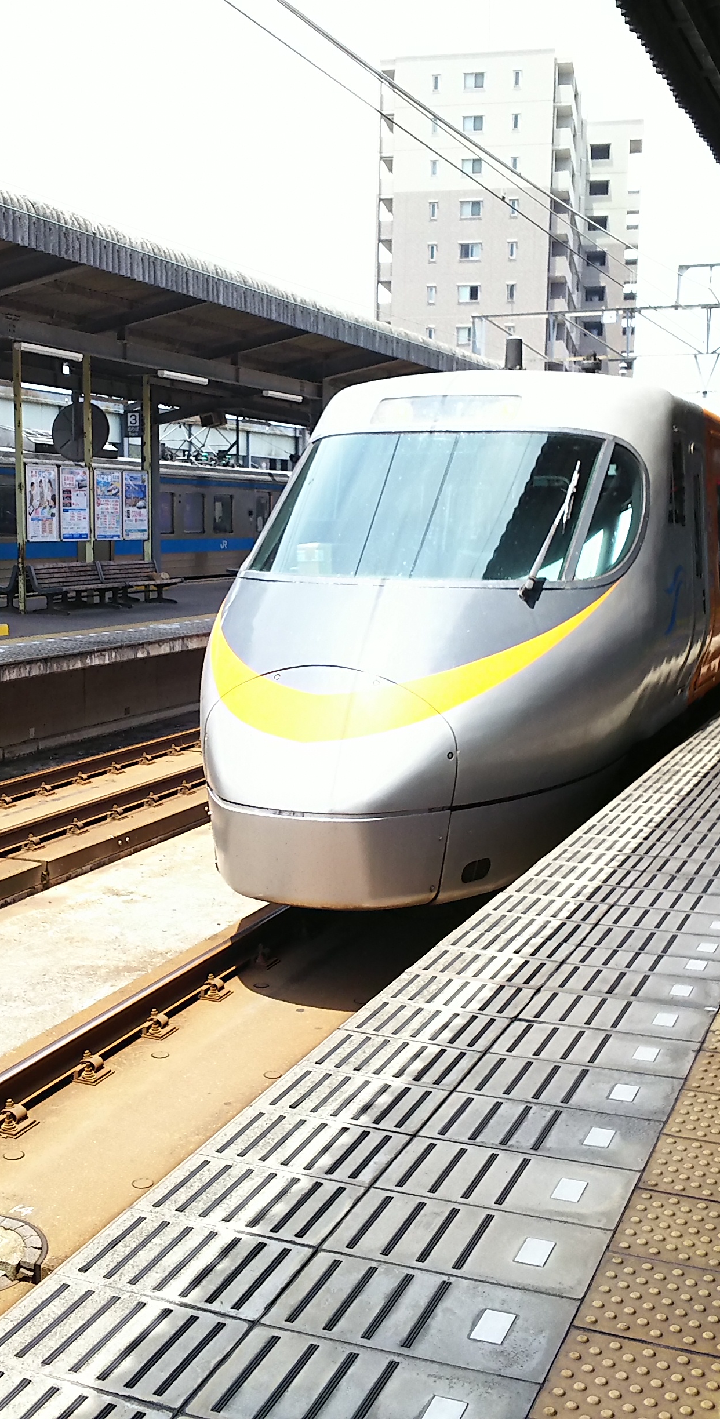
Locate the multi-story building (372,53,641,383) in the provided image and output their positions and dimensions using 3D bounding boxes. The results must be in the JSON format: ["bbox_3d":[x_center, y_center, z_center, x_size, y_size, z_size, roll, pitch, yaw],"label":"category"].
[{"bbox_3d":[12.903,-30.514,114.772,18.600,34.600,28.000,2,8,11],"label":"multi-story building"}]

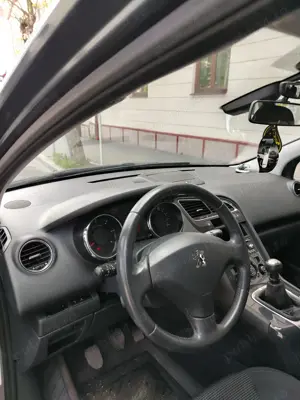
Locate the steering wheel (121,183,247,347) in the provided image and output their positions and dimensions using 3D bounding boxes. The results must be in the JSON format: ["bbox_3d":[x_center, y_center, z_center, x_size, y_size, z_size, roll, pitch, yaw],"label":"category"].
[{"bbox_3d":[0.091,0.144,0.648,0.378,0.378,0.100,-14,-6,-34],"label":"steering wheel"}]

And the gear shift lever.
[{"bbox_3d":[0.389,0.252,0.847,0.063,0.147,0.072,-13,10,-35],"label":"gear shift lever"}]

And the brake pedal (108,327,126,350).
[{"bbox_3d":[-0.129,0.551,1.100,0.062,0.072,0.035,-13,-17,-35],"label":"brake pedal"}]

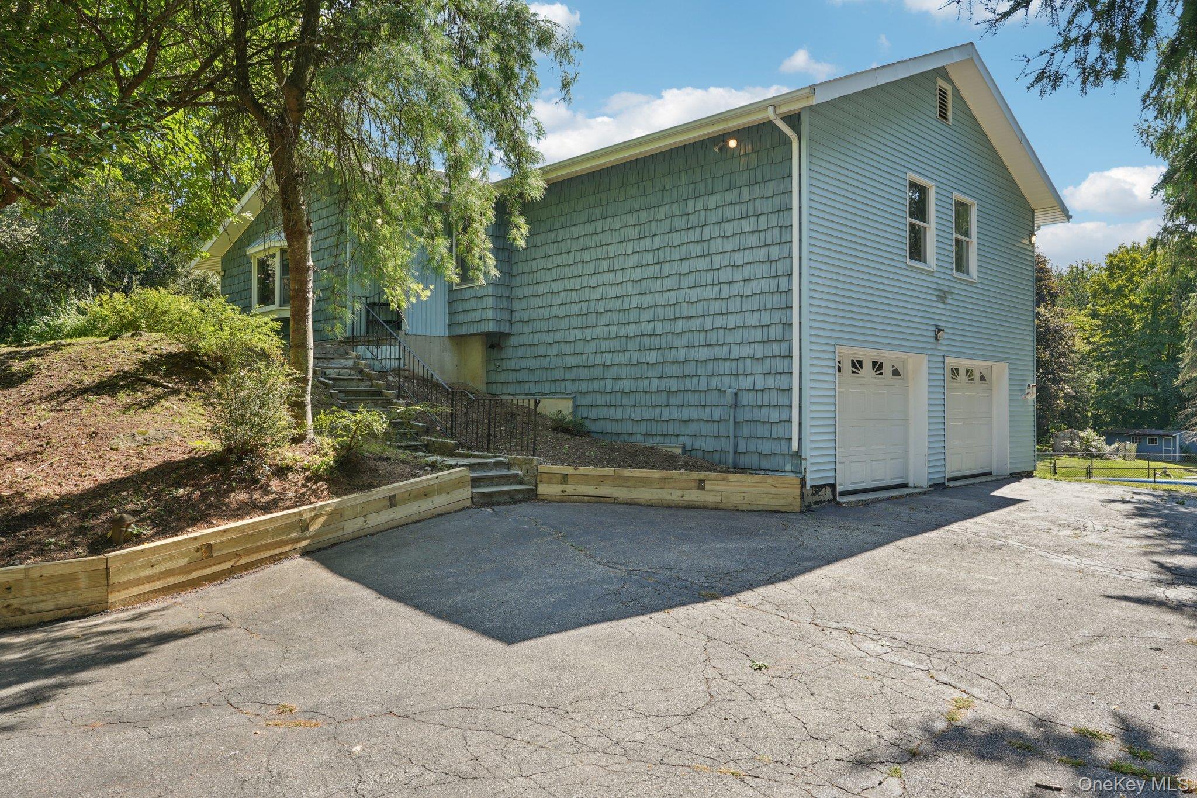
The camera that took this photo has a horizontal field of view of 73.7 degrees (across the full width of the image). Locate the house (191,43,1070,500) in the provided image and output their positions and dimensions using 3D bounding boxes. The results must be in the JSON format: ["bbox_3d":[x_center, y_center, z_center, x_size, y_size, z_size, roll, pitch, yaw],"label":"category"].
[{"bbox_3d":[0.438,-2.150,16.737,11.900,7.340,13.300,1,-1,-45],"label":"house"}]

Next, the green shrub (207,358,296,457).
[{"bbox_3d":[-4.391,0.112,10.100,1.130,1.240,1.100,0,-1,0],"label":"green shrub"}]

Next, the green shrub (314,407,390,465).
[{"bbox_3d":[-3.212,0.488,10.400,1.000,0.750,0.900,0,-1,0],"label":"green shrub"}]

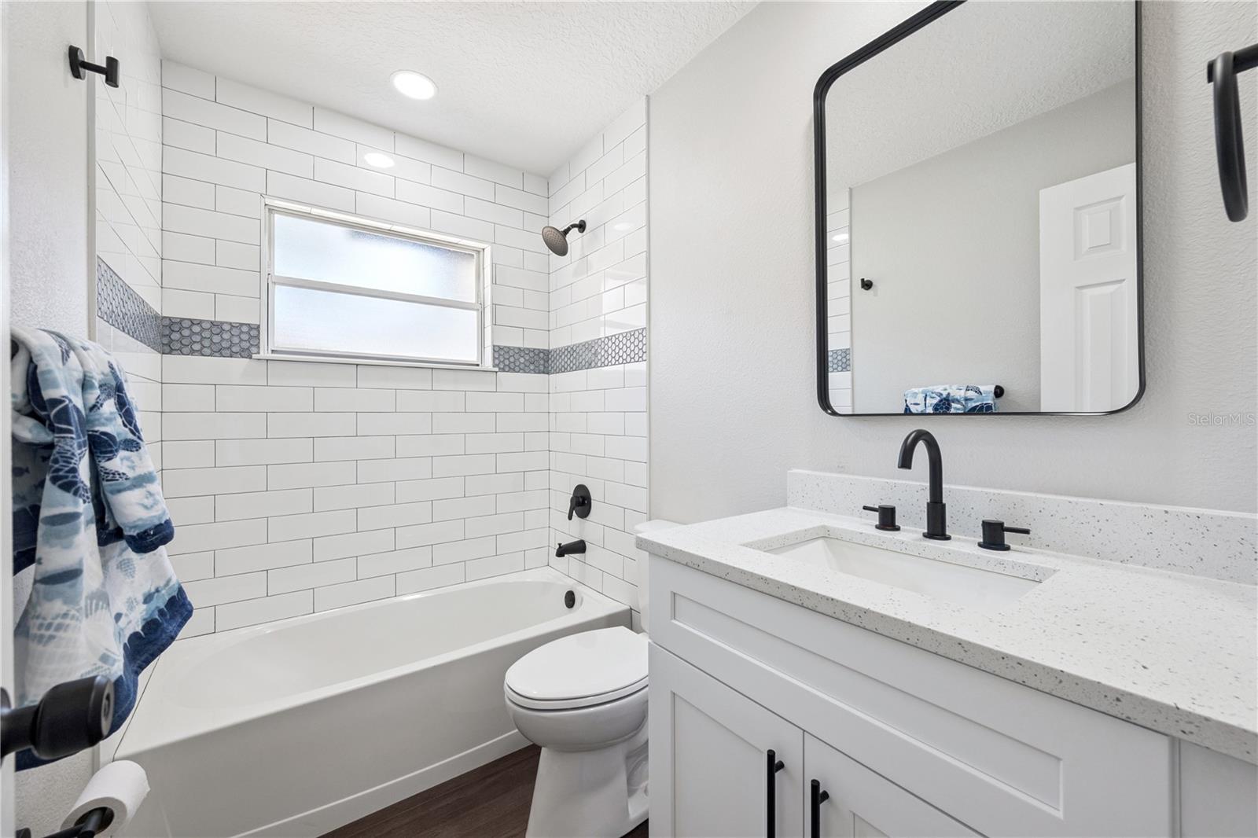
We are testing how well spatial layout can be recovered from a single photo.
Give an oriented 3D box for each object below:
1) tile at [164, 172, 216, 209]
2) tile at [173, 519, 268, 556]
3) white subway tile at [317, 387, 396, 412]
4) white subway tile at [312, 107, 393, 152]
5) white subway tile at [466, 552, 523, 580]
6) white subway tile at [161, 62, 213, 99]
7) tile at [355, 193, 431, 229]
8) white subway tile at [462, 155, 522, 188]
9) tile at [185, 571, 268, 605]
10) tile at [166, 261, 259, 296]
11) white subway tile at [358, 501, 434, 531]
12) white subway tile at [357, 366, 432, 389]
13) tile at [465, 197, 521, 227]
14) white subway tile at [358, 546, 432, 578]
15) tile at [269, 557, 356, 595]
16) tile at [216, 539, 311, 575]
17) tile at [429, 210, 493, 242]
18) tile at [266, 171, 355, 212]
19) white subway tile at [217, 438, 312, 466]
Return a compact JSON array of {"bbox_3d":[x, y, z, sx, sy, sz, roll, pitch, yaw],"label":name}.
[{"bbox_3d":[-1.587,-0.817,1.768,0.142,0.099,0.009,0,0,-36],"label":"tile"},{"bbox_3d":[-1.520,0.429,1.806,0.294,0.099,0.009,0,0,-36],"label":"tile"},{"bbox_3d":[-1.155,-0.080,2.071,0.303,0.100,0.010,0,0,-37],"label":"white subway tile"},{"bbox_3d":[-1.165,-1.223,2.082,0.303,0.094,0.010,0,0,-36],"label":"white subway tile"},{"bbox_3d":[-0.662,0.729,2.434,0.303,0.096,0.010,0,0,-36],"label":"white subway tile"},{"bbox_3d":[-1.586,-1.217,1.765,0.142,0.095,0.010,0,0,-36],"label":"white subway tile"},{"bbox_3d":[-1.033,-0.917,2.161,0.303,0.093,0.010,0,0,-37],"label":"tile"},{"bbox_3d":[-0.674,-1.230,2.452,0.304,0.098,0.010,0,0,-36],"label":"white subway tile"},{"bbox_3d":[-1.527,0.636,1.817,0.296,0.100,0.010,0,0,-36],"label":"tile"},{"bbox_3d":[-1.533,-0.513,1.806,0.274,0.099,0.009,0,0,-36],"label":"tile"},{"bbox_3d":[-1.032,0.428,2.163,0.303,0.100,0.010,0,0,-37],"label":"white subway tile"},{"bbox_3d":[-1.034,-0.179,2.169,0.303,0.099,0.009,0,0,-36],"label":"white subway tile"},{"bbox_3d":[-0.667,-1.019,2.433,0.302,0.099,0.010,0,0,-36],"label":"tile"},{"bbox_3d":[-1.034,0.635,2.174,0.304,0.100,0.010,0,0,-36],"label":"white subway tile"},{"bbox_3d":[-1.278,0.631,1.985,0.303,0.100,0.010,0,0,-36],"label":"tile"},{"bbox_3d":[-1.398,0.530,1.891,0.303,0.100,0.010,0,0,-37],"label":"tile"},{"bbox_3d":[-0.794,-0.922,2.350,0.303,0.100,0.010,0,0,-36],"label":"tile"},{"bbox_3d":[-1.286,-0.921,1.991,0.303,0.100,0.010,0,0,-36],"label":"tile"},{"bbox_3d":[-1.409,0.126,1.907,0.304,0.100,0.010,0,0,-36],"label":"white subway tile"}]

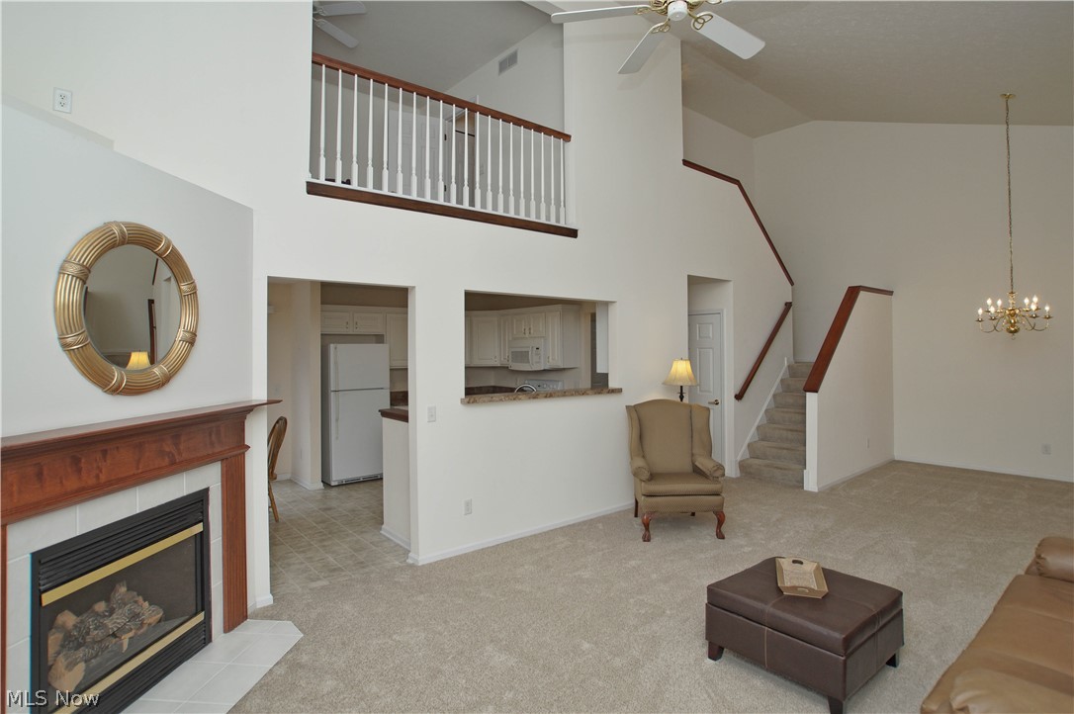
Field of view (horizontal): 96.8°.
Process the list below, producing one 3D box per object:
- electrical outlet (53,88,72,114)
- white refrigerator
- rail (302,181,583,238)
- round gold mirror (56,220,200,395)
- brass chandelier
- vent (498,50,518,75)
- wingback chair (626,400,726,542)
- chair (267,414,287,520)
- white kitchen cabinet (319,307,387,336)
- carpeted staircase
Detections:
[{"bbox_3d":[-2.455,-1.326,2.469,0.072,0.118,0.010,-1,0,-34],"label":"electrical outlet"},{"bbox_3d":[-2.405,0.698,6.227,0.730,1.700,0.740,-1,0,-38],"label":"white refrigerator"},{"bbox_3d":[-0.554,-1.117,3.745,2.270,0.090,0.100,-1,0,-34],"label":"rail"},{"bbox_3d":[-1.812,-0.221,2.189,0.060,0.770,0.710,-1,0,7],"label":"round gold mirror"},{"bbox_3d":[5.009,-1.503,5.050,0.600,2.560,0.600,-1,0,0],"label":"brass chandelier"},{"bbox_3d":[-0.291,-2.997,4.846,0.020,0.150,0.330,-1,0,-38],"label":"vent"},{"bbox_3d":[1.215,0.955,4.250,0.780,1.110,0.800,-1,0,-2],"label":"wingback chair"},{"bbox_3d":[-2.659,1.063,4.466,0.530,0.980,0.460,-1,0,-38],"label":"chair"},{"bbox_3d":[-2.516,-0.479,6.421,0.800,0.370,0.340,-1,0,-38],"label":"white kitchen cabinet"},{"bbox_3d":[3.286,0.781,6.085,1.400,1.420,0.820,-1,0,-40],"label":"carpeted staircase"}]

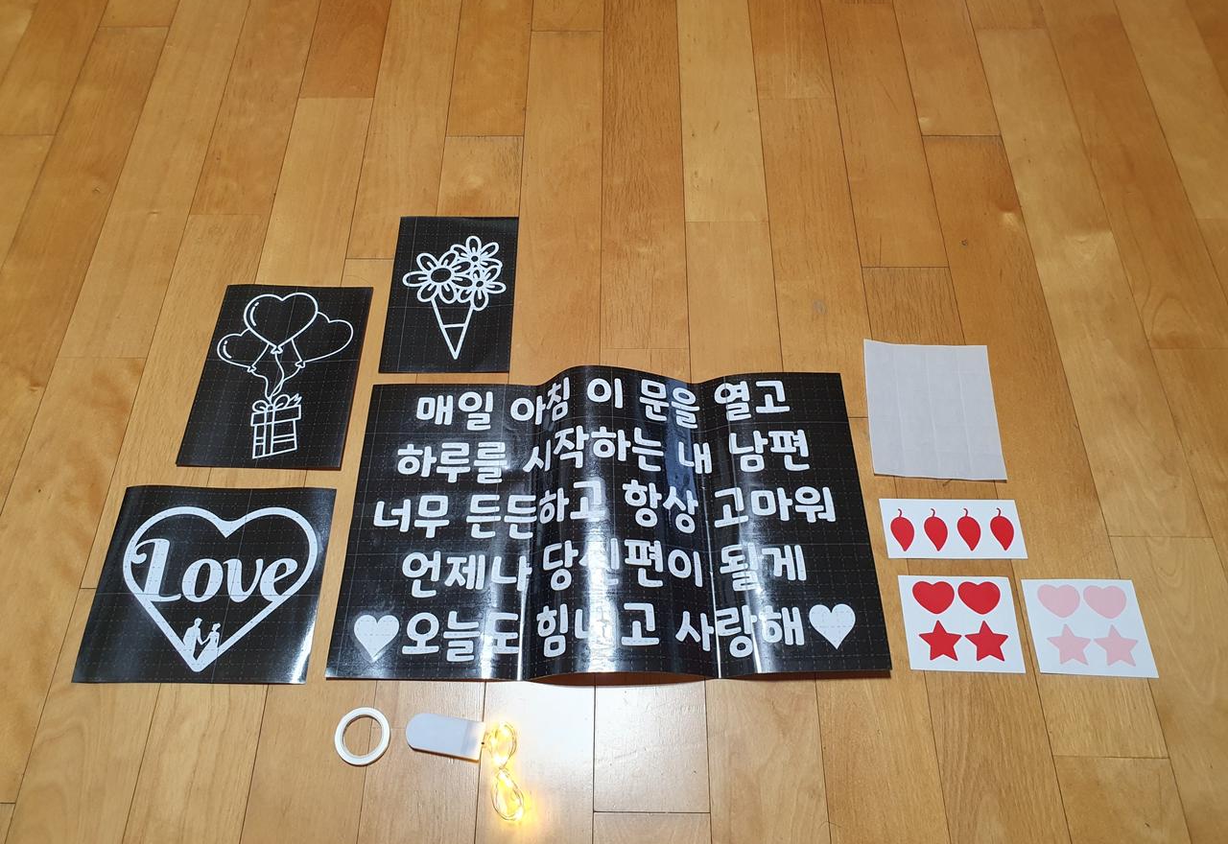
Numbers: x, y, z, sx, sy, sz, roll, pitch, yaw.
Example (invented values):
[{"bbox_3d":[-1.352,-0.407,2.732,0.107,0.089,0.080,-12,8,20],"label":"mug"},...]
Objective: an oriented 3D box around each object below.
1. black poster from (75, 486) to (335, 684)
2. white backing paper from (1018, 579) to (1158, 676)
[{"bbox_3d":[-0.290,0.115,0.664,0.161,0.010,0.146,0,62,1],"label":"black poster"},{"bbox_3d":[0.330,0.142,0.642,0.078,0.004,0.068,0,62,1],"label":"white backing paper"}]

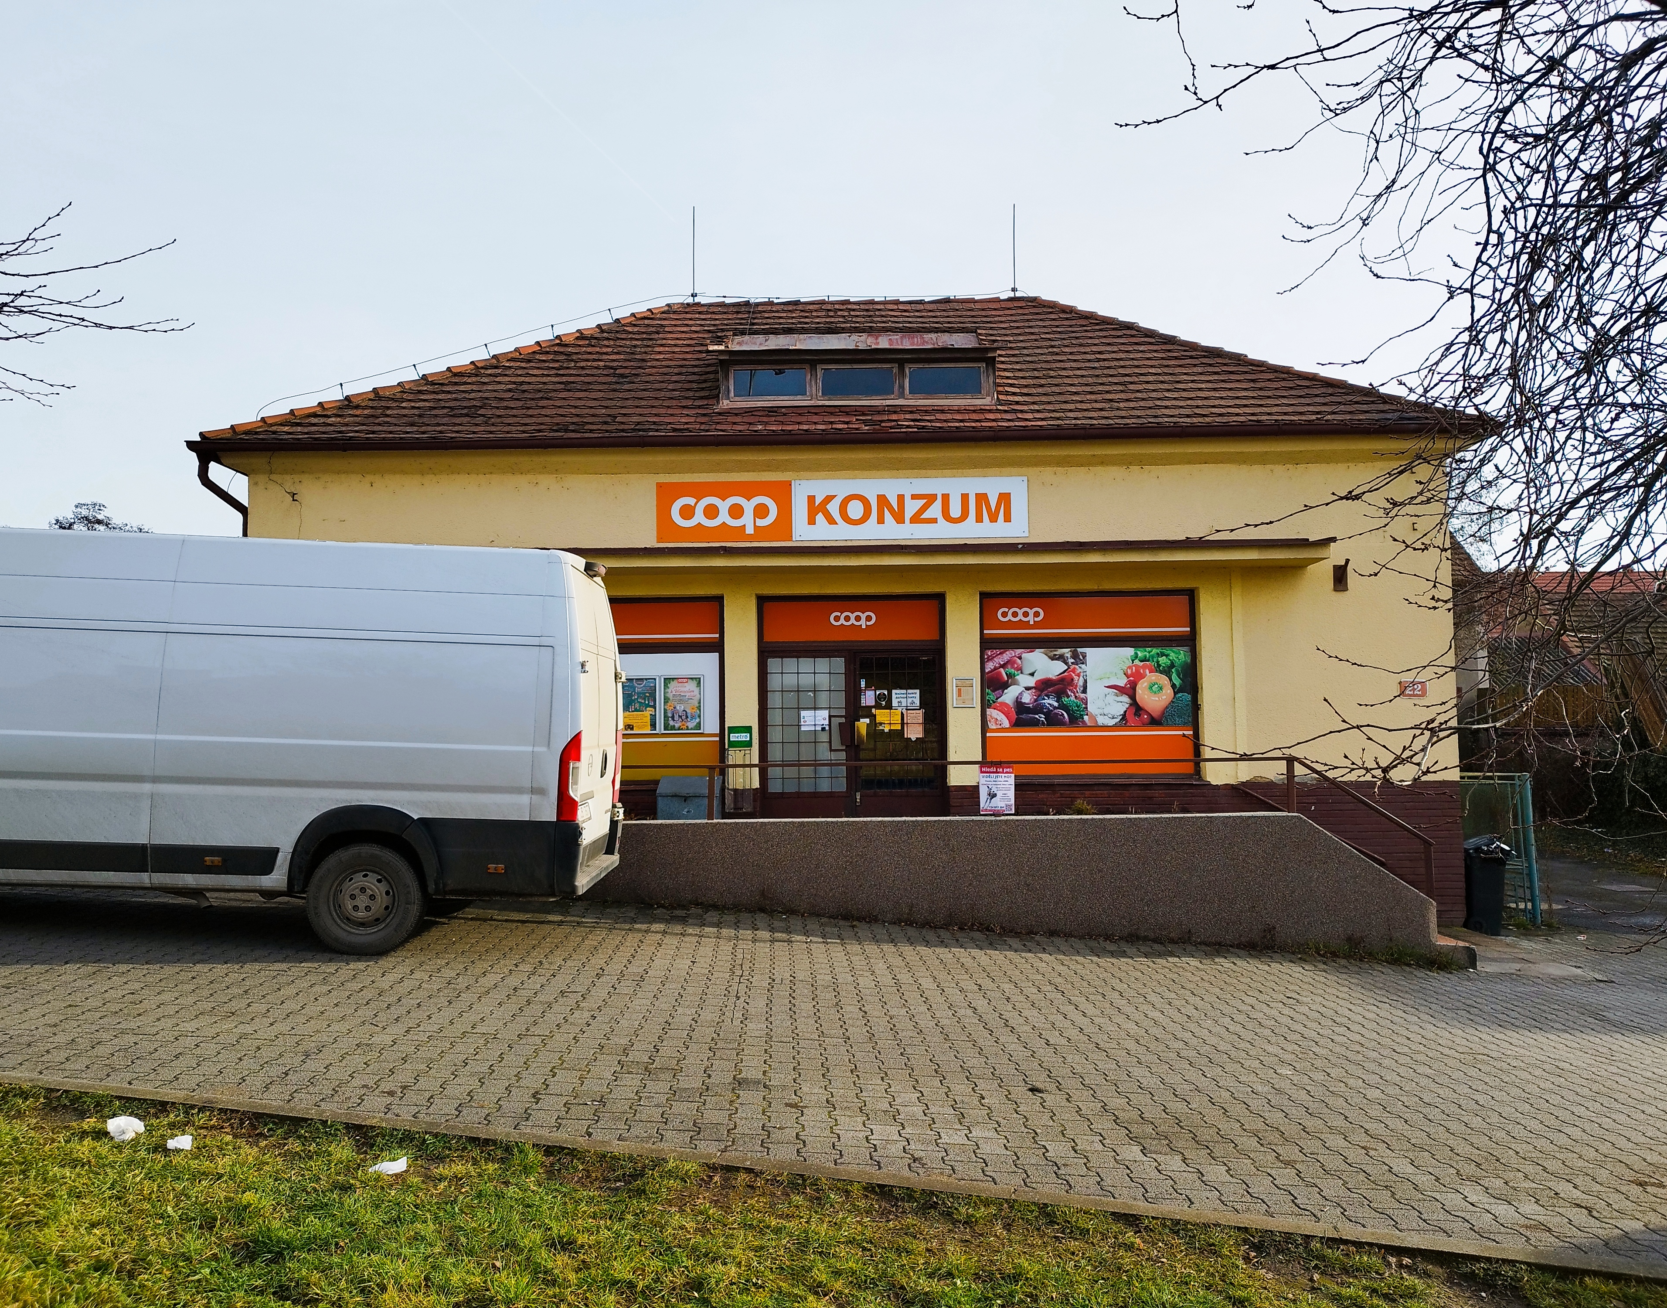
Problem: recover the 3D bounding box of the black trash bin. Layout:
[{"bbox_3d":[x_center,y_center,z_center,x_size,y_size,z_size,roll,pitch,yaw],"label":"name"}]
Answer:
[{"bbox_3d":[6.734,2.392,12.450,0.540,0.980,0.480,-2,-3,20],"label":"black trash bin"}]

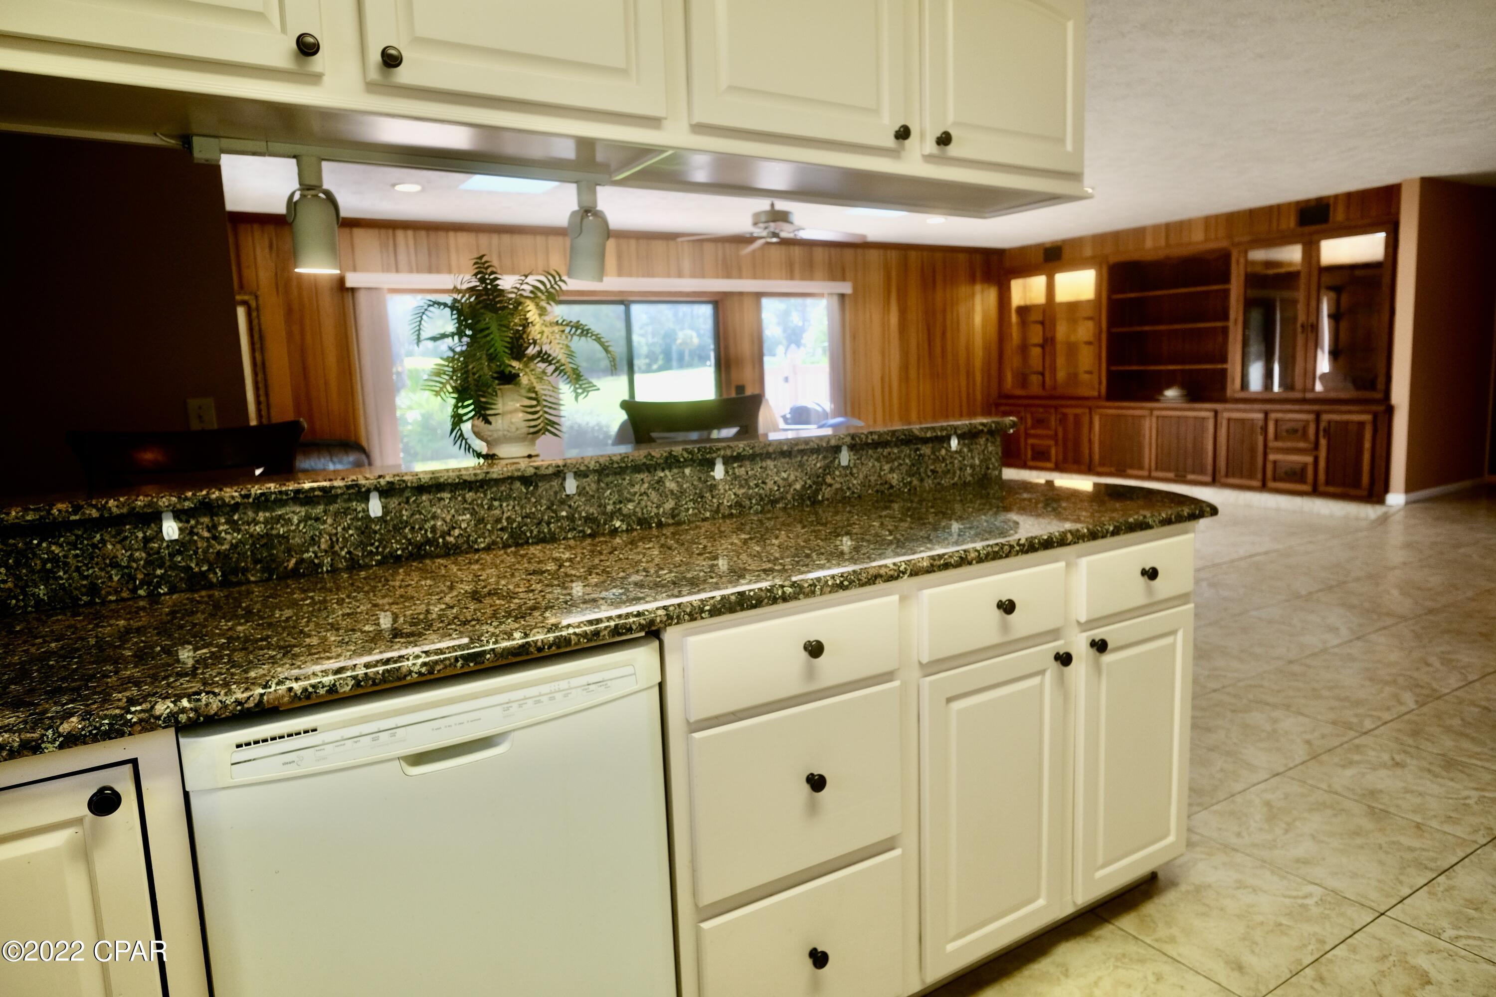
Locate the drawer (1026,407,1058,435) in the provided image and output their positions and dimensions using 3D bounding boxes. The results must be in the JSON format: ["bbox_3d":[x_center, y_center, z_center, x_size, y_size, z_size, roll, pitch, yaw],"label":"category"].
[{"bbox_3d":[3.463,-0.886,9.970,0.360,0.291,0.403,-7,9,-30],"label":"drawer"}]

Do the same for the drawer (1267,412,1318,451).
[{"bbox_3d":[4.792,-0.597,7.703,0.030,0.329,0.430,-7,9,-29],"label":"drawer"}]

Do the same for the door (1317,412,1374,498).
[{"bbox_3d":[5.023,-0.367,7.339,0.030,0.698,0.415,-7,9,-29],"label":"door"}]

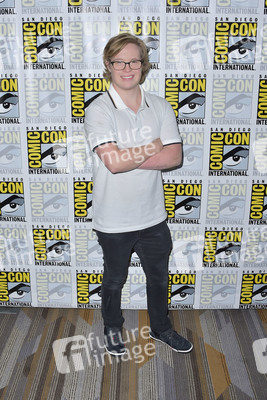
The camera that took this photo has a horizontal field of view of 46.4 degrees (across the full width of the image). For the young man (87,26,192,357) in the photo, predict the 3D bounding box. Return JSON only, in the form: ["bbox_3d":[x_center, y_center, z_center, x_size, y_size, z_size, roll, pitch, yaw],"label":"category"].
[{"bbox_3d":[0.029,0.015,1.636,0.540,1.659,0.391,-4,12,-22],"label":"young man"}]

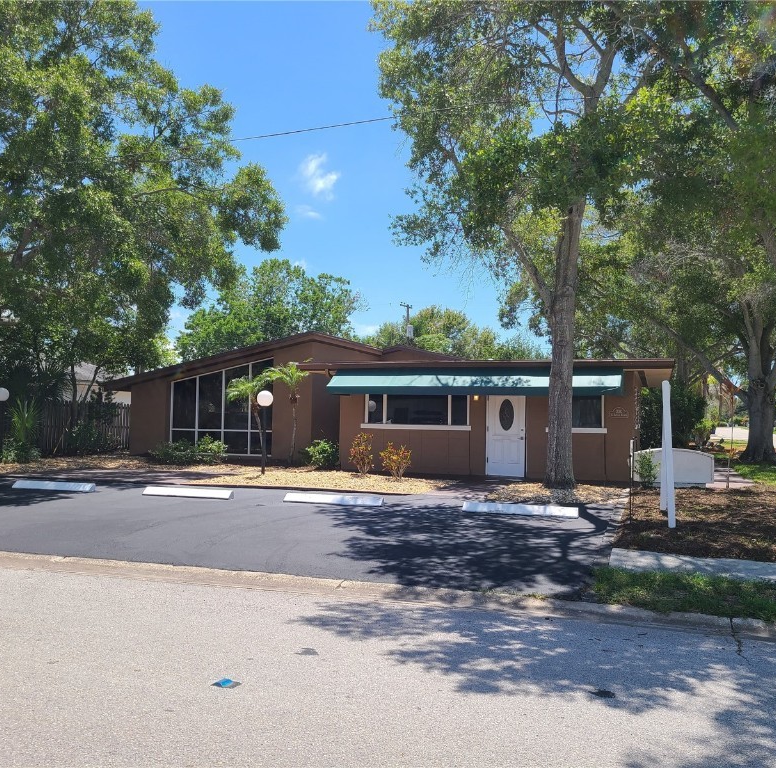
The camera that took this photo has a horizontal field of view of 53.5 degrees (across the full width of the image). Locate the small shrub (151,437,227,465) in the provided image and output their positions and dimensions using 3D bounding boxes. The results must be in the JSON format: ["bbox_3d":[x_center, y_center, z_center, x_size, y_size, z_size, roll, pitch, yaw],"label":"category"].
[{"bbox_3d":[-6.006,1.938,23.201,2.100,0.850,1.150,0,-2,19],"label":"small shrub"}]

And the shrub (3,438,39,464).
[{"bbox_3d":[-10.655,1.887,22.390,1.100,0.800,1.000,0,-2,19],"label":"shrub"}]

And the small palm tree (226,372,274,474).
[{"bbox_3d":[-3.897,0.992,21.800,1.500,2.700,1.500,0,-2,19],"label":"small palm tree"}]

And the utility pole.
[{"bbox_3d":[1.620,-1.165,59.756,0.800,10.160,2.200,0,-2,19],"label":"utility pole"}]

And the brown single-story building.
[{"bbox_3d":[0.156,0.607,26.203,17.630,3.920,13.000,0,-2,19],"label":"brown single-story building"}]

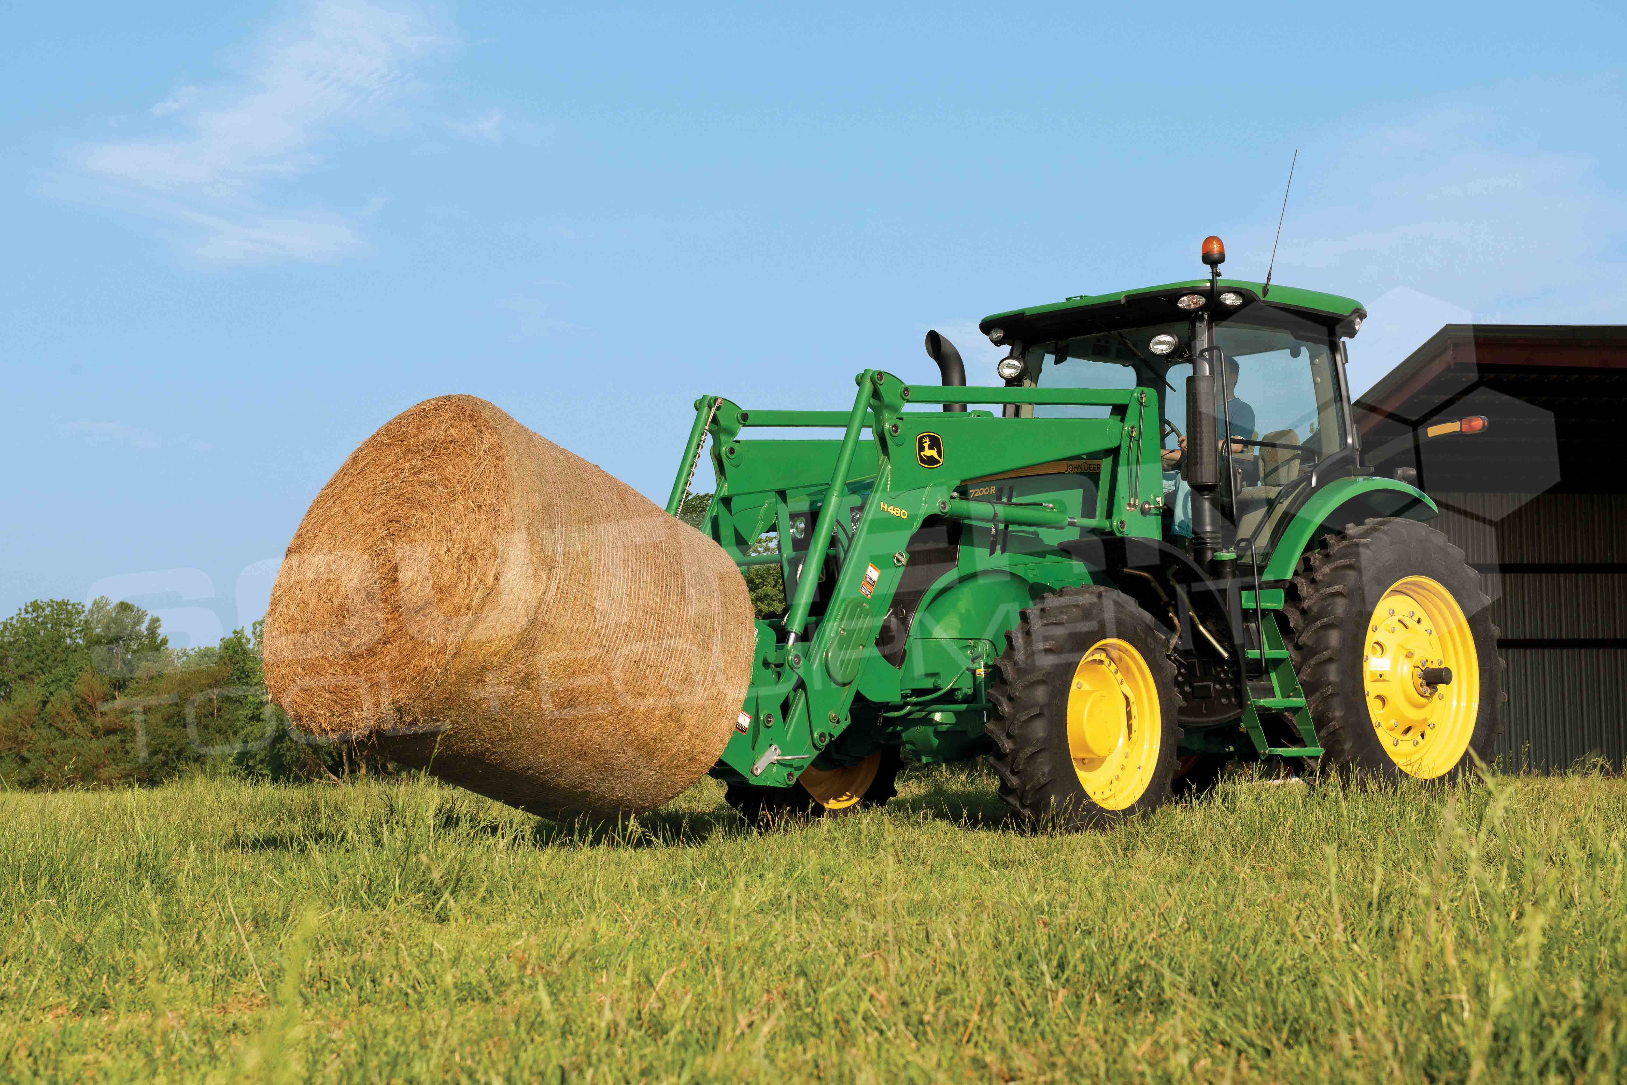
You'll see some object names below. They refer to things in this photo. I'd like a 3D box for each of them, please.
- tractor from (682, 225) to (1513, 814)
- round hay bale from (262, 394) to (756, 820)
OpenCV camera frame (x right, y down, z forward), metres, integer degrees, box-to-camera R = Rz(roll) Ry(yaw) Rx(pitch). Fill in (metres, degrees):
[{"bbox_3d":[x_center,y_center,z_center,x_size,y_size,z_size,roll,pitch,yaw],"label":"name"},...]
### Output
[{"bbox_3d":[1.344,0.022,16.282,6.400,3.460,2.420,3,-6,-44],"label":"tractor"},{"bbox_3d":[-1.451,0.385,13.564,1.670,1.670,1.630,-5,-26,44],"label":"round hay bale"}]

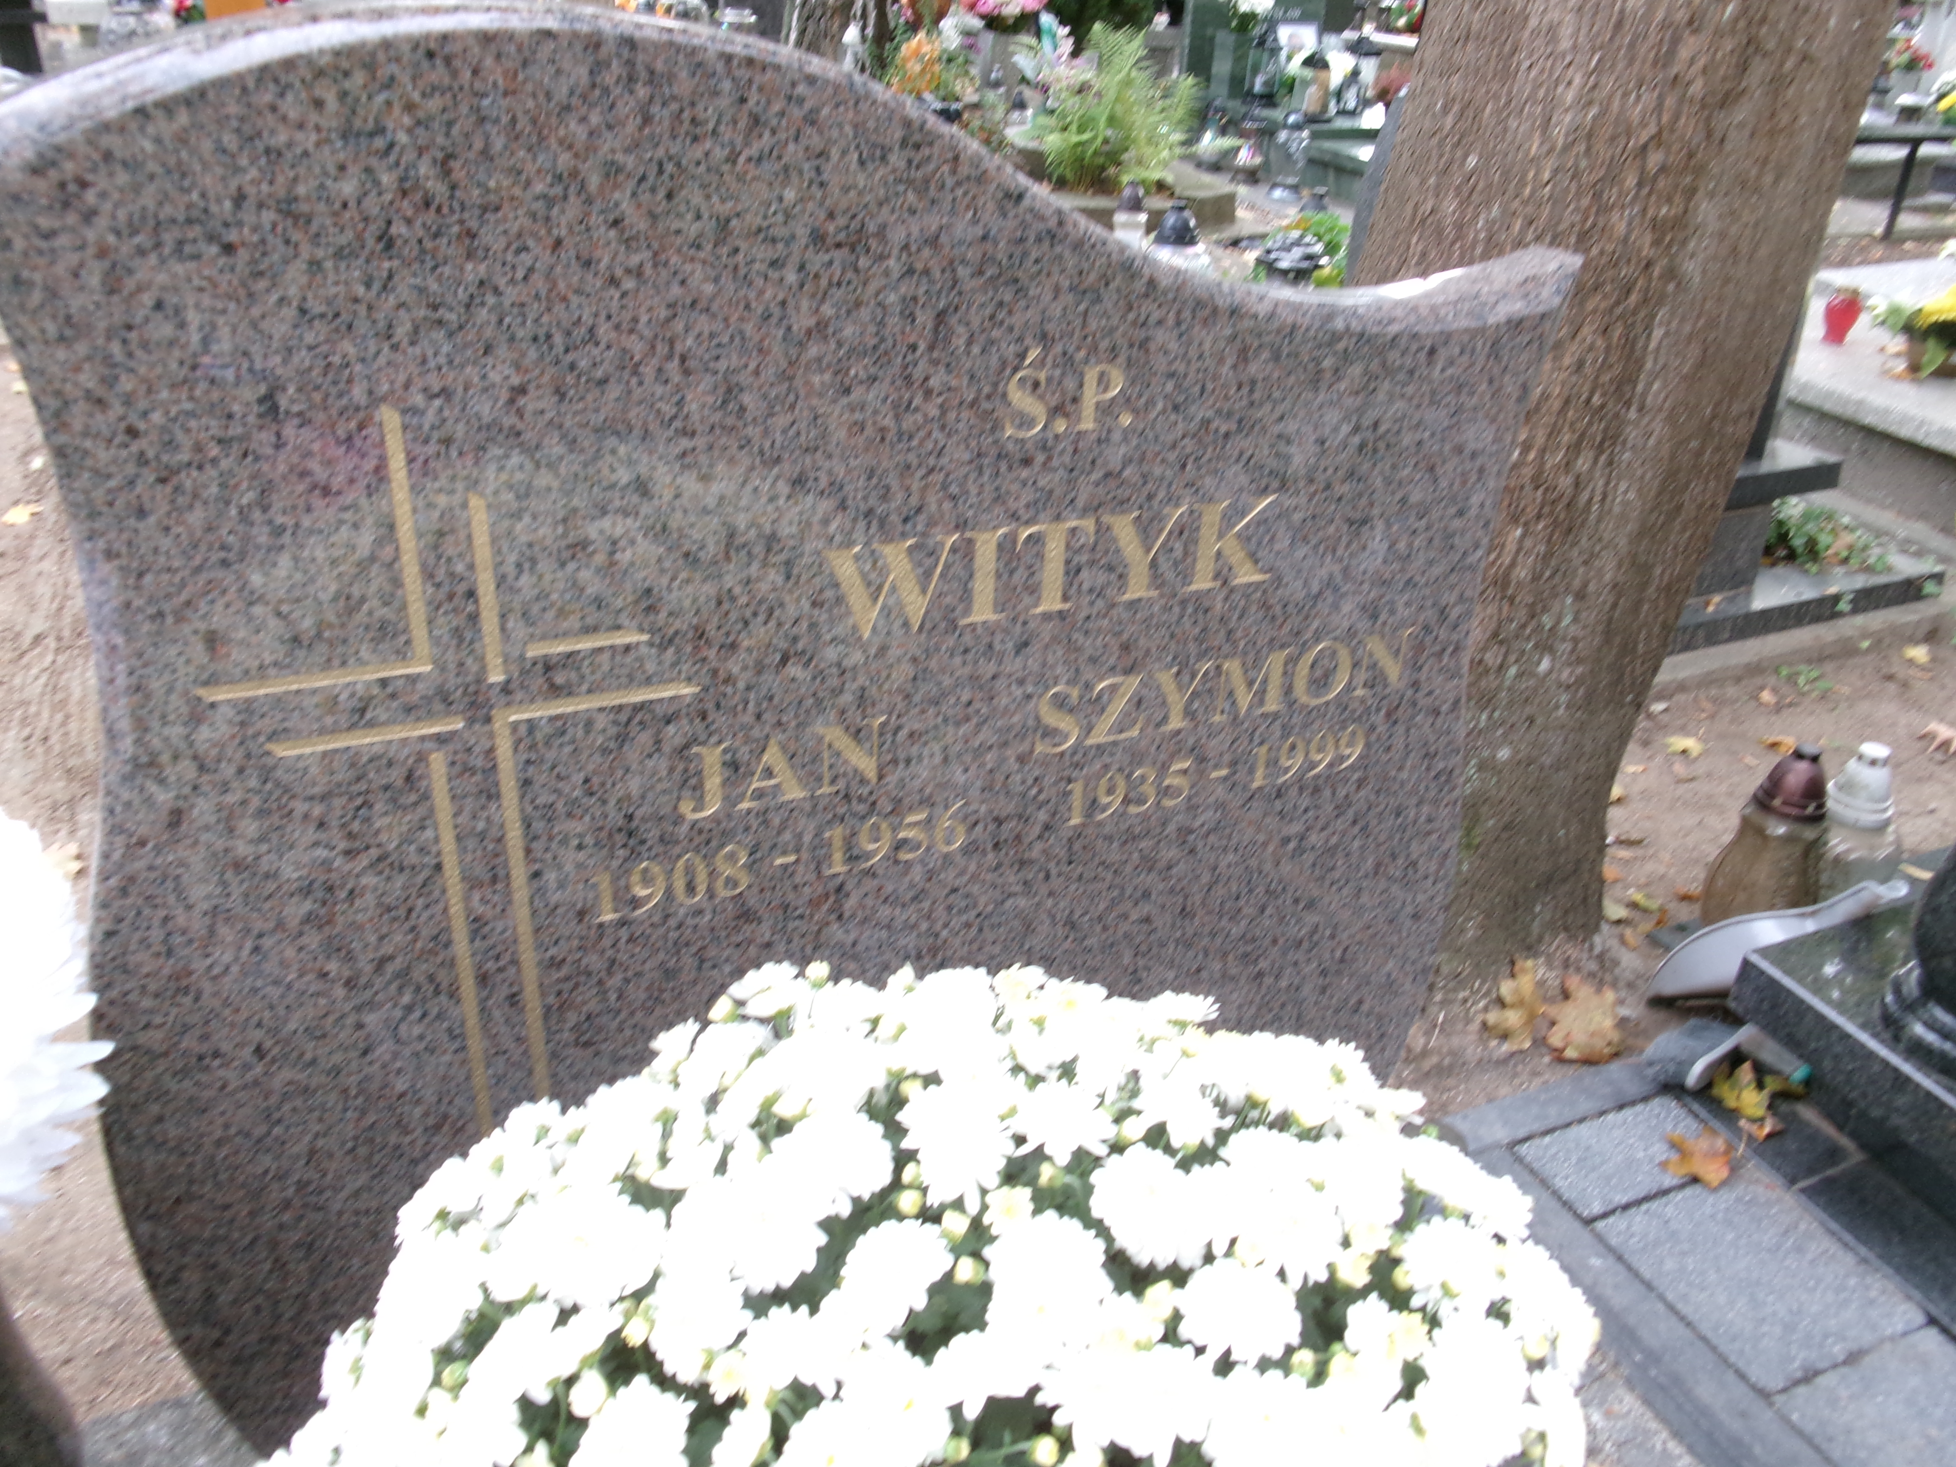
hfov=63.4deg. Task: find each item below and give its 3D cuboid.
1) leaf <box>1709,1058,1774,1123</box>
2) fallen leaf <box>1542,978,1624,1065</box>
[{"bbox_3d":[0.744,0.348,1.540,0.060,0.028,0.065,8,49,18],"label":"leaf"},{"bbox_3d":[0.626,0.296,1.637,0.082,0.020,0.100,8,44,14],"label":"fallen leaf"}]

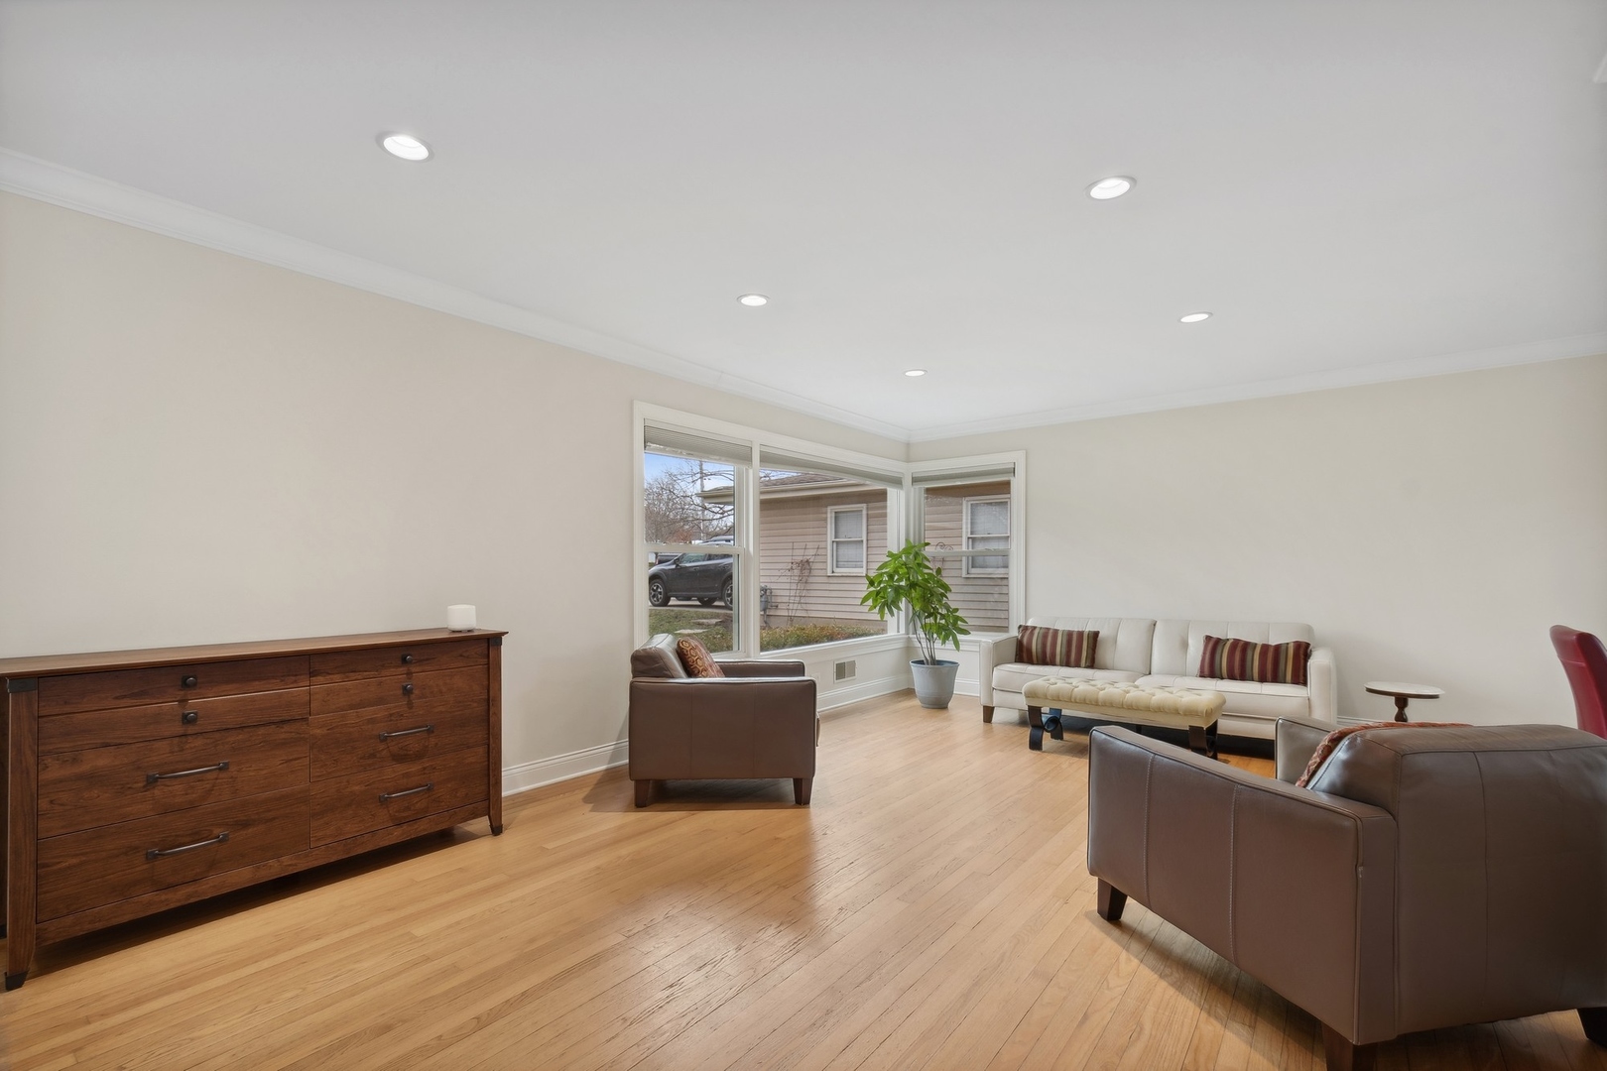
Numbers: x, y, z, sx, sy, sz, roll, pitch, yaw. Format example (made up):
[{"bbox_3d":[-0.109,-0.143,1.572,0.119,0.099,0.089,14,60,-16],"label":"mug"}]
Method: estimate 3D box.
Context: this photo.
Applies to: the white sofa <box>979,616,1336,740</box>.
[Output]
[{"bbox_3d":[2.480,1.008,4.884,2.110,0.790,0.890,-2,-3,32],"label":"white sofa"}]

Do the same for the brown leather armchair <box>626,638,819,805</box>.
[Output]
[{"bbox_3d":[-0.397,0.960,3.718,0.930,0.780,0.840,0,-3,-1],"label":"brown leather armchair"}]

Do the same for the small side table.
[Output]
[{"bbox_3d":[3.468,1.119,3.861,0.360,0.470,0.360,-2,-4,39],"label":"small side table"}]

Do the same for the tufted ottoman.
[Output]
[{"bbox_3d":[1.982,1.163,4.187,1.070,0.415,0.450,-2,-3,36],"label":"tufted ottoman"}]

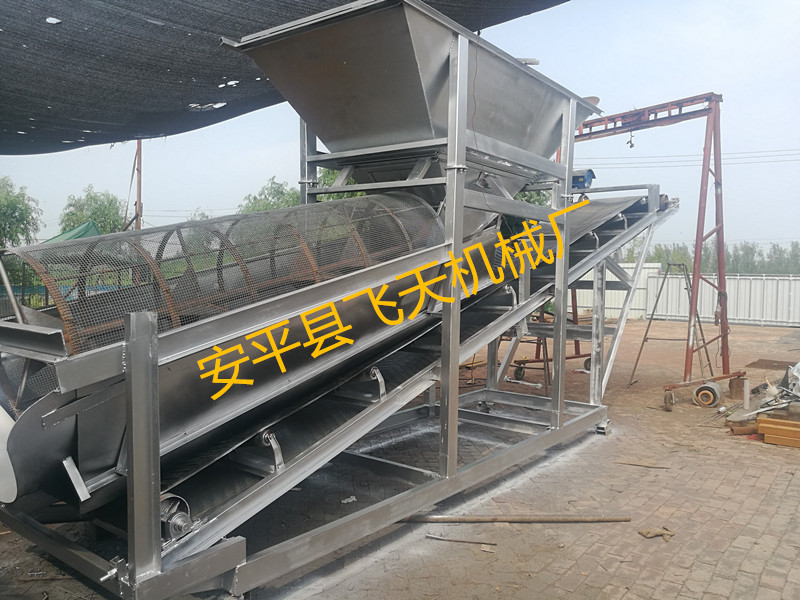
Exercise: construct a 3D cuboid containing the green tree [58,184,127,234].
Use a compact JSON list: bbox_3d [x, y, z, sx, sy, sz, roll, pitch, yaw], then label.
[{"bbox_3d":[-17.170,-3.480,35.200,3.900,6.010,3.800,1,4,0],"label":"green tree"}]

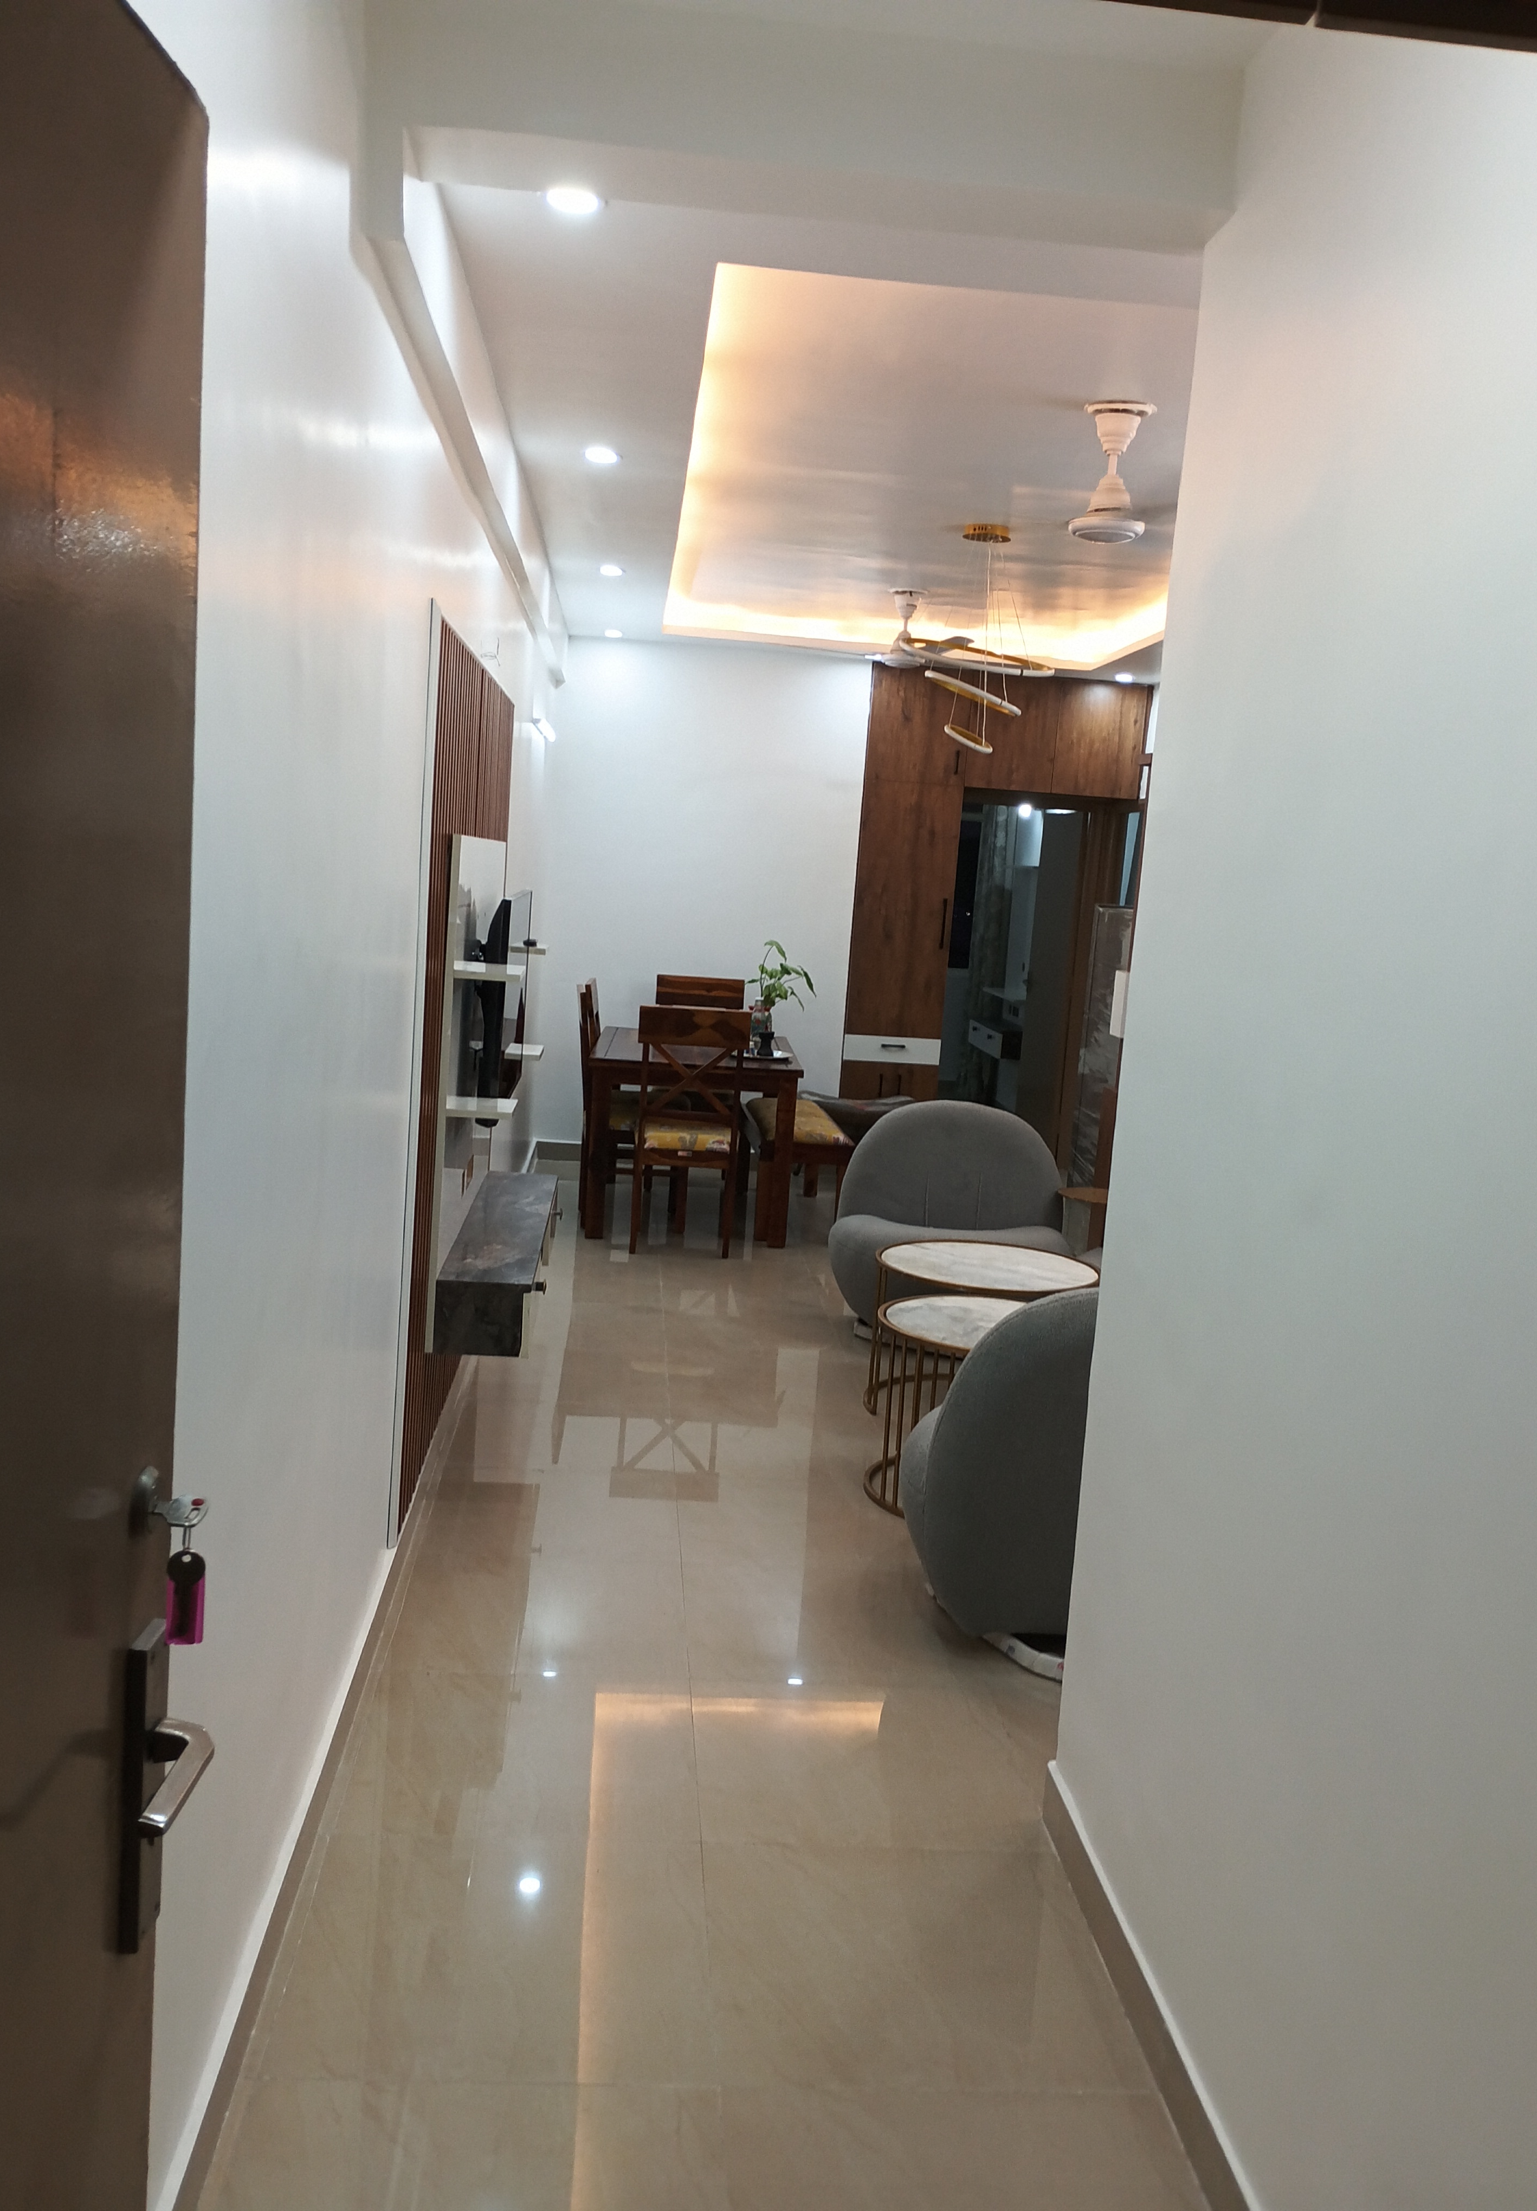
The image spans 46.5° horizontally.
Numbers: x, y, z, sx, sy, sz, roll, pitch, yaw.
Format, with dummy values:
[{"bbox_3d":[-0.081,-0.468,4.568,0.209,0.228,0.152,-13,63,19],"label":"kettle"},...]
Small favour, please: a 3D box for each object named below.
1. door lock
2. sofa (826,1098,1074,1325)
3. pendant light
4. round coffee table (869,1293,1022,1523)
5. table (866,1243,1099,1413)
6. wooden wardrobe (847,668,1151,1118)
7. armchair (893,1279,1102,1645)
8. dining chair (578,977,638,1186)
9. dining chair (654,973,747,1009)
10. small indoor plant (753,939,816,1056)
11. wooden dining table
[{"bbox_3d":[-0.427,0.492,1.240,0.056,0.224,0.131,4,7,0],"label":"door lock"},{"bbox_3d":[0.670,0.407,6.294,0.906,0.785,0.876,3,7,-5],"label":"sofa"},{"bbox_3d":[0.731,-1.595,6.156,0.533,0.755,0.503,3,7,-5],"label":"pendant light"},{"bbox_3d":[0.557,0.780,4.594,0.581,0.458,0.581,4,7,-1],"label":"round coffee table"},{"bbox_3d":[0.629,0.695,5.321,0.659,0.455,0.659,3,7,-5],"label":"table"},{"bbox_3d":[1.123,-0.933,9.564,1.446,2.629,0.548,3,8,-5],"label":"wooden wardrobe"},{"bbox_3d":[0.748,0.716,3.907,0.906,0.785,0.876,3,7,-5],"label":"armchair"},{"bbox_3d":[-0.600,0.005,7.877,0.503,1.006,0.463,3,7,-5],"label":"dining chair"},{"bbox_3d":[-0.363,-0.118,8.977,0.453,1.006,0.503,3,7,-5],"label":"dining chair"},{"bbox_3d":[0.052,-0.497,8.185,0.292,0.503,0.272,3,7,-5],"label":"small indoor plant"},{"bbox_3d":[-0.352,0.111,8.174,0.896,0.757,1.490,4,7,-3],"label":"wooden dining table"}]

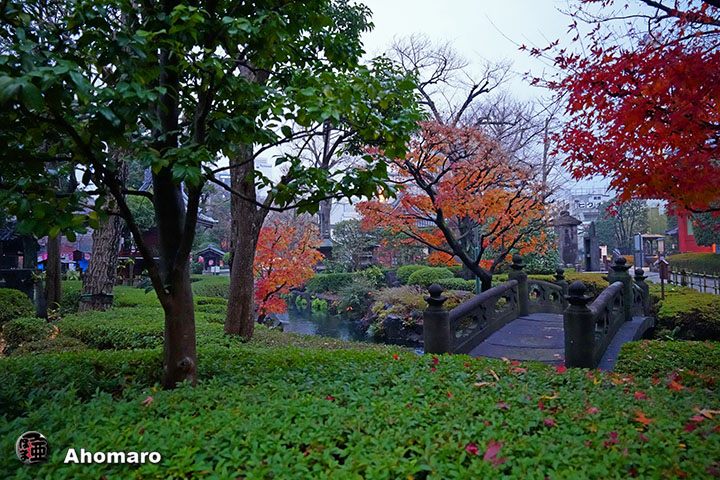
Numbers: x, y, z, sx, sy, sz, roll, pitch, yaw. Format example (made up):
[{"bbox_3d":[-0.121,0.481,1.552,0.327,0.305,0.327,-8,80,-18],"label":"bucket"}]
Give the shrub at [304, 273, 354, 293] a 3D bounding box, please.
[{"bbox_3d":[-1.061,1.432,15.500,1.600,0.720,1.050,0,-1,-4],"label":"shrub"}]

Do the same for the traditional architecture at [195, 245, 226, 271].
[{"bbox_3d":[-8.125,1.005,25.000,1.750,1.500,1.600,0,-1,-14],"label":"traditional architecture"}]

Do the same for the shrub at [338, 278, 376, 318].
[{"bbox_3d":[-0.129,1.621,13.200,1.100,1.150,1.000,0,-1,-1],"label":"shrub"}]

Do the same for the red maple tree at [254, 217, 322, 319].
[{"bbox_3d":[-1.555,0.595,9.600,1.550,2.150,1.500,0,-1,-9],"label":"red maple tree"}]

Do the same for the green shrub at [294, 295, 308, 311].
[{"bbox_3d":[-1.806,1.929,14.200,0.440,0.500,0.420,0,-1,-7],"label":"green shrub"}]

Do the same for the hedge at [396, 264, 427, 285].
[{"bbox_3d":[1.861,1.217,16.000,1.250,0.720,1.200,0,-1,7],"label":"hedge"}]

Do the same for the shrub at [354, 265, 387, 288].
[{"bbox_3d":[0.342,1.190,15.000,1.050,0.800,0.950,0,-1,1],"label":"shrub"}]

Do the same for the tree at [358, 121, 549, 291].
[{"bbox_3d":[2.764,-0.990,13.600,5.600,5.100,5.000,0,-1,11],"label":"tree"}]

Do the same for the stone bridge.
[{"bbox_3d":[3.480,0.910,7.800,2.200,1.400,6.200,-1,-1,37],"label":"stone bridge"}]

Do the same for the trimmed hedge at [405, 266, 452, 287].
[{"bbox_3d":[2.297,1.206,15.200,1.500,0.700,1.300,0,-1,9],"label":"trimmed hedge"}]

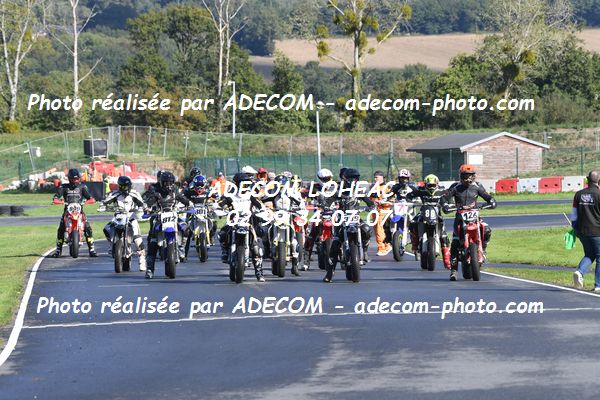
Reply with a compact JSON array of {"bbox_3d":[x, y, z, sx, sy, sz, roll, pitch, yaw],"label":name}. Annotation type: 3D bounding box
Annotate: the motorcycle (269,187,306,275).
[{"bbox_3d":[-0.296,0.648,69.300,0.780,1.150,2.050,0,0,-4],"label":"motorcycle"}]

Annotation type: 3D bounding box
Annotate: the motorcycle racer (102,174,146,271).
[{"bbox_3d":[-3.096,0.412,76.000,0.820,1.660,0.800,0,0,5],"label":"motorcycle racer"}]

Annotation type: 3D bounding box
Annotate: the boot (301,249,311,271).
[{"bbox_3d":[0.100,1.038,74.600,0.140,0.360,0.290,0,0,20],"label":"boot"}]

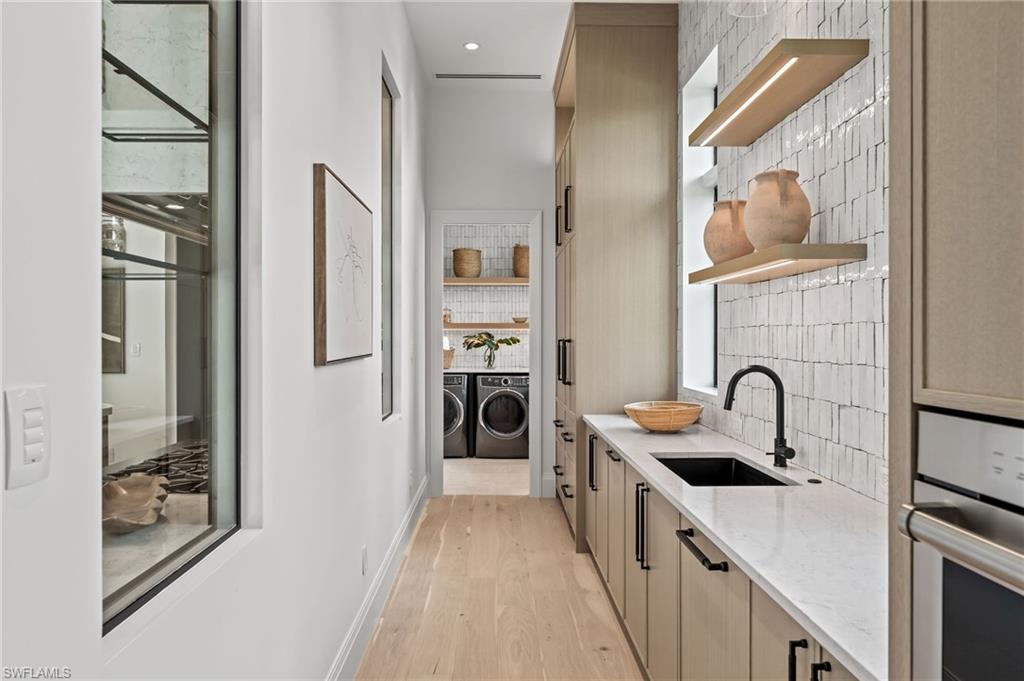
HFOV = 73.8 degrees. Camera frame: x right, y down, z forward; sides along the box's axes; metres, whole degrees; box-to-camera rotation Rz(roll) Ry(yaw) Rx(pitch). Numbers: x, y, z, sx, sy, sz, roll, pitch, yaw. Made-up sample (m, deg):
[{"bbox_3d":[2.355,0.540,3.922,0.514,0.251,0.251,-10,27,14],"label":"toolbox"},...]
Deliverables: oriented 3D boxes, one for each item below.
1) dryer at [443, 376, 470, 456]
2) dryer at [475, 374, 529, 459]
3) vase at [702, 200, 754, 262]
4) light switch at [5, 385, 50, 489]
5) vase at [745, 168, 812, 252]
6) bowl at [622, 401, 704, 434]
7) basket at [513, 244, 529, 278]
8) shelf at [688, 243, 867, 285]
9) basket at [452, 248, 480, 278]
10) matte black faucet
[{"bbox_3d":[-0.877,0.891,8.275,0.686,0.972,0.780,0,0,-1],"label":"dryer"},{"bbox_3d":[-0.073,0.891,8.296,0.686,0.972,0.780,0,0,-1],"label":"dryer"},{"bbox_3d":[0.968,-0.459,3.009,0.232,0.303,0.232,0,0,-1],"label":"vase"},{"bbox_3d":[-0.588,0.118,0.832,0.009,0.118,0.074,0,0,-1],"label":"light switch"},{"bbox_3d":[0.981,-0.465,2.516,0.230,0.320,0.230,0,0,-1],"label":"vase"},{"bbox_3d":[0.826,0.418,3.690,0.415,0.138,0.415,0,0,0],"label":"bowl"},{"bbox_3d":[0.184,-0.982,8.583,0.340,0.411,0.340,0,0,-1],"label":"basket"},{"bbox_3d":[0.977,-0.282,2.670,0.280,0.049,1.005,0,0,-1],"label":"shelf"},{"bbox_3d":[-0.562,-0.960,8.564,0.350,0.365,0.350,0,0,-1],"label":"basket"},{"bbox_3d":[0.955,0.296,2.642,0.245,0.395,0.115,0,0,-1],"label":"matte black faucet"}]

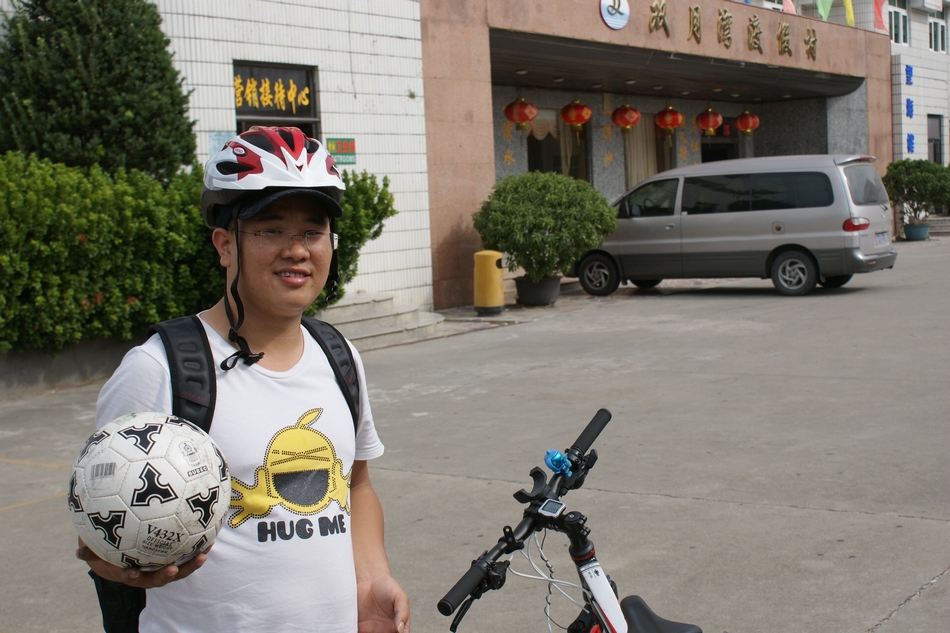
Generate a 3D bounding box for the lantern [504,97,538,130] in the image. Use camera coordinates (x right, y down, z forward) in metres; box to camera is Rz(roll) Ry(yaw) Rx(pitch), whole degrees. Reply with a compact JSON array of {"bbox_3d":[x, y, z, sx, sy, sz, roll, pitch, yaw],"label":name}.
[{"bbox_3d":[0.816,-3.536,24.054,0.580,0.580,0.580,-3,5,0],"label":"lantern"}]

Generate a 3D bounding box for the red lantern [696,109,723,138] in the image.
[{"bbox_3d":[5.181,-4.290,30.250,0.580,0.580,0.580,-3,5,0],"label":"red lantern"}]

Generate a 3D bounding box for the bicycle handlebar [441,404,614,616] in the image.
[{"bbox_3d":[0.132,0.352,2.512,0.170,0.130,0.650,0,27,33],"label":"bicycle handlebar"}]

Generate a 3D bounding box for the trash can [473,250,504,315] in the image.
[{"bbox_3d":[0.174,-0.442,17.958,0.388,0.857,0.388,-3,5,0],"label":"trash can"}]

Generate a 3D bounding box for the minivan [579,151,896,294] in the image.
[{"bbox_3d":[3.671,-1.371,20.874,5.010,1.960,1.820,0,6,32],"label":"minivan"}]

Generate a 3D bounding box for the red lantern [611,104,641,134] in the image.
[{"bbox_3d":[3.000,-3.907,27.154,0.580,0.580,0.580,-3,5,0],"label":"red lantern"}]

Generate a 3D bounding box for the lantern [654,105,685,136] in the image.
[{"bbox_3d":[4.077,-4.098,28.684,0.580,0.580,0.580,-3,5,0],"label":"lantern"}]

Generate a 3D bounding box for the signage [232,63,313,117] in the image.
[{"bbox_3d":[-2.397,-2.709,16.453,0.060,0.618,1.381,1,6,35],"label":"signage"}]

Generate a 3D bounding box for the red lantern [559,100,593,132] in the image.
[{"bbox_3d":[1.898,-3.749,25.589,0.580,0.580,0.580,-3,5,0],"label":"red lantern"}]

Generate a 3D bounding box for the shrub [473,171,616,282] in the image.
[{"bbox_3d":[0.992,-1.266,19.300,1.950,1.580,2.000,-3,5,0],"label":"shrub"}]

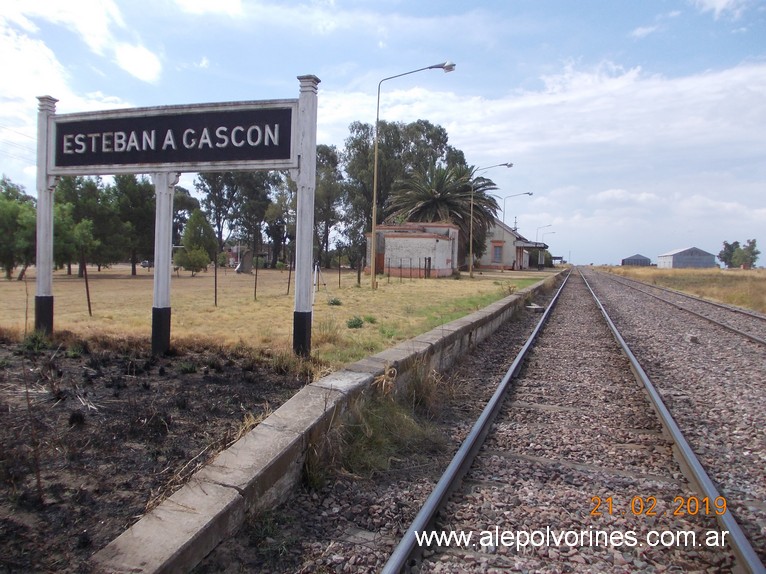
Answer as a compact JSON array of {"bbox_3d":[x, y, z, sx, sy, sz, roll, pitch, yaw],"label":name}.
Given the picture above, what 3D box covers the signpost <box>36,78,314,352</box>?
[{"bbox_3d":[-2.790,-0.851,7.982,4.136,3.376,0.218,2,3,18],"label":"signpost"}]

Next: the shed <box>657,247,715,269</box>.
[{"bbox_3d":[85.326,-7.281,175.426,10.027,7.038,30.000,2,3,17],"label":"shed"}]

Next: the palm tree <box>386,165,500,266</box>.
[{"bbox_3d":[5.776,-6.487,58.746,10.600,10.203,10.600,2,3,17],"label":"palm tree"}]

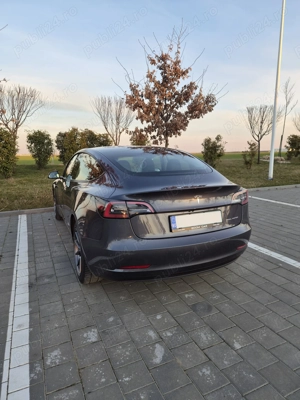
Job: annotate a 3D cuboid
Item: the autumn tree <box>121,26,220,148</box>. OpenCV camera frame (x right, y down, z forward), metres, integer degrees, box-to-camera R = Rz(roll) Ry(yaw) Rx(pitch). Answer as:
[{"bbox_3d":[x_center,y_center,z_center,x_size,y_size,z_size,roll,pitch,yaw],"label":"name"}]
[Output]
[{"bbox_3d":[0.872,-3.895,11.302,4.210,6.349,3.999,0,10,4],"label":"autumn tree"}]

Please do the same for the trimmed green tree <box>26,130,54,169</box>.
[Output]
[{"bbox_3d":[-9.309,-4.199,22.596,2.210,3.320,2.100,-5,11,-22],"label":"trimmed green tree"}]

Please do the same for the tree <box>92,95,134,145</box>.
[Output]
[{"bbox_3d":[-3.336,-6.198,24.291,3.838,6.540,3.646,-2,10,-7],"label":"tree"}]

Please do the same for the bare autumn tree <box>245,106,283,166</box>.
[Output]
[{"bbox_3d":[12.068,-6.903,28.260,3.934,6.212,3.737,3,11,22],"label":"bare autumn tree"}]

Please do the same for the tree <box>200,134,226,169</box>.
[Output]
[{"bbox_3d":[4.855,-3.673,20.484,1.772,2.676,1.684,2,10,13],"label":"tree"}]

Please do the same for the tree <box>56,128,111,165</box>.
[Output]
[{"bbox_3d":[-5.244,-3.980,21.120,4.450,3.299,2.670,-3,10,-13],"label":"tree"}]

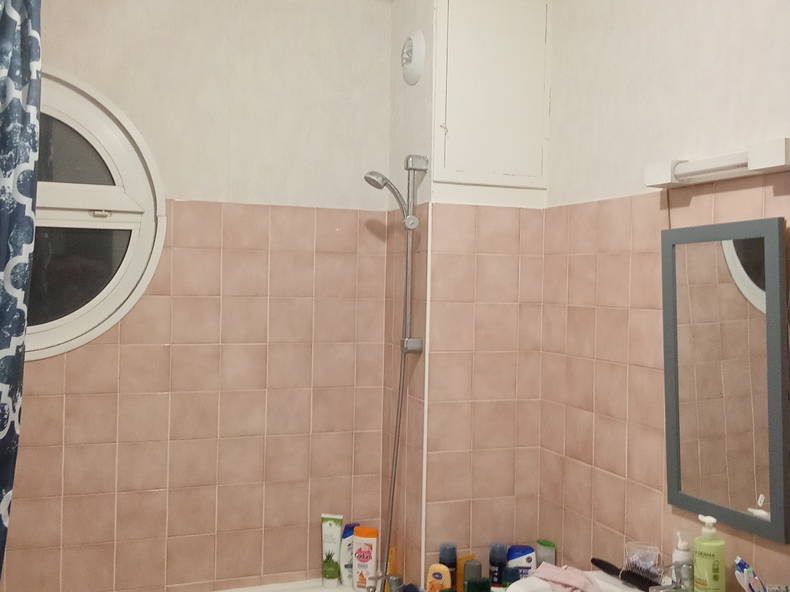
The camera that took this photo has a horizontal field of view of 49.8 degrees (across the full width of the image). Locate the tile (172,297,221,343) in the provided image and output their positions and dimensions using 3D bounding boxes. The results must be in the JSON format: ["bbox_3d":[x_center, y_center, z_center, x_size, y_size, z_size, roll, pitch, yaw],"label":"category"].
[{"bbox_3d":[-0.627,0.075,2.687,0.150,0.150,0.010,1,1,-21],"label":"tile"}]

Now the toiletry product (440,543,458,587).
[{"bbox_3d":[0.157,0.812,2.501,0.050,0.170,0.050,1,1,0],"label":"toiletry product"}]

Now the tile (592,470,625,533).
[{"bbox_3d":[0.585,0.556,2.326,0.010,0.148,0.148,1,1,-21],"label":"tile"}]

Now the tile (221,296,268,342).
[{"bbox_3d":[-0.479,0.078,2.711,0.148,0.147,0.010,1,1,-21],"label":"tile"}]

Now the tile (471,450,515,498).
[{"bbox_3d":[0.305,0.553,2.646,0.149,0.149,0.009,1,1,-21],"label":"tile"}]

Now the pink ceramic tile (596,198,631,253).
[{"bbox_3d":[0.610,-0.191,2.345,0.010,0.145,0.149,1,1,-21],"label":"pink ceramic tile"}]

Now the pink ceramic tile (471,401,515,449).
[{"bbox_3d":[0.305,0.400,2.625,0.148,0.148,0.010,1,1,-21],"label":"pink ceramic tile"}]

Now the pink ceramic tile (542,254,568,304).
[{"bbox_3d":[0.504,-0.049,2.653,0.010,0.150,0.142,1,1,-21],"label":"pink ceramic tile"}]

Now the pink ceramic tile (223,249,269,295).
[{"bbox_3d":[-0.488,-0.075,2.767,0.150,0.150,0.010,1,1,-21],"label":"pink ceramic tile"}]

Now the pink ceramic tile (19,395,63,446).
[{"bbox_3d":[-1.058,0.372,2.525,0.149,0.149,0.009,1,1,-21],"label":"pink ceramic tile"}]

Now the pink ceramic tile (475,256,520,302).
[{"bbox_3d":[0.314,-0.050,2.622,0.148,0.148,0.010,1,1,-21],"label":"pink ceramic tile"}]

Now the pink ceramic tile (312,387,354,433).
[{"bbox_3d":[-0.206,0.382,2.823,0.148,0.148,0.010,1,1,-21],"label":"pink ceramic tile"}]

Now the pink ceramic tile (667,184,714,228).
[{"bbox_3d":[0.718,-0.187,2.058,0.009,0.149,0.149,1,1,-21],"label":"pink ceramic tile"}]

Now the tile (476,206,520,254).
[{"bbox_3d":[0.320,-0.202,2.640,0.149,0.145,0.010,1,1,-21],"label":"tile"}]

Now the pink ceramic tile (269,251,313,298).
[{"bbox_3d":[-0.335,-0.072,2.756,0.148,0.148,0.010,1,1,-21],"label":"pink ceramic tile"}]

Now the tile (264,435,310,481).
[{"bbox_3d":[-0.358,0.539,2.828,0.150,0.150,0.010,1,1,-21],"label":"tile"}]

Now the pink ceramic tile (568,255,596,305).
[{"bbox_3d":[0.548,-0.044,2.467,0.010,0.148,0.148,1,1,-21],"label":"pink ceramic tile"}]

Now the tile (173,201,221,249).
[{"bbox_3d":[-0.614,-0.225,2.658,0.148,0.148,0.010,1,1,-21],"label":"tile"}]

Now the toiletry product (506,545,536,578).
[{"bbox_3d":[0.370,0.832,2.502,0.085,0.200,0.050,1,1,-6],"label":"toiletry product"}]

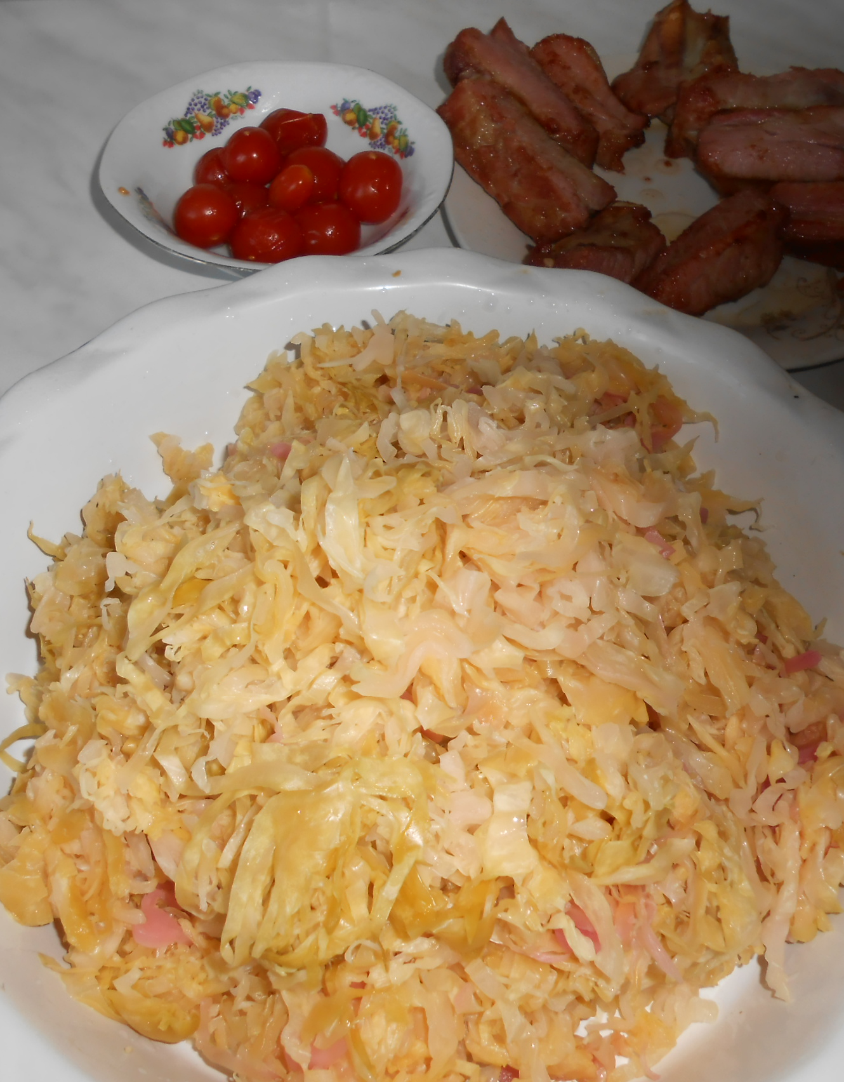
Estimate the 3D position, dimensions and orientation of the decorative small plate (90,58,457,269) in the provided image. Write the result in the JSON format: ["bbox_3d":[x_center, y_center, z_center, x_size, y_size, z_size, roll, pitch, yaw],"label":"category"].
[{"bbox_3d":[-0.063,-0.161,0.503,0.160,0.041,0.160,0,54,0],"label":"decorative small plate"}]

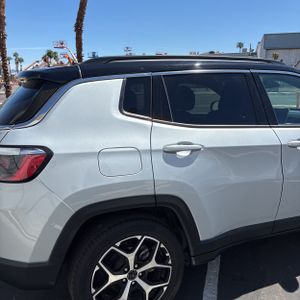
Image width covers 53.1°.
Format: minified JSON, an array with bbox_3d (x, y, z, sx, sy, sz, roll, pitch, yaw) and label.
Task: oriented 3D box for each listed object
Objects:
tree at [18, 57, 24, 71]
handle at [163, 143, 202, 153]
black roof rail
[{"bbox_3d":[-43.621,-27.016,102.963,2.300,8.983,2.300,-6,14,-22],"label":"tree"},{"bbox_3d":[0.188,-0.007,1.683,0.240,0.042,0.050,-4,14,-17],"label":"handle"},{"bbox_3d":[0.276,-0.578,1.945,1.397,0.050,0.060,-4,14,-17],"label":"black roof rail"}]

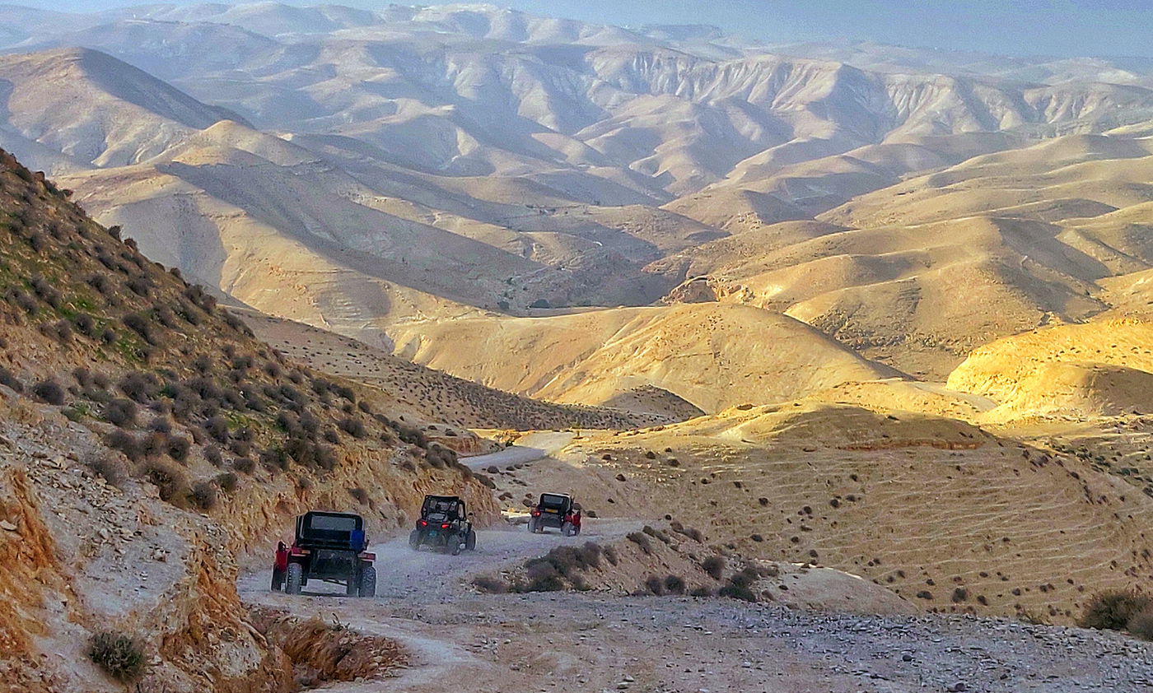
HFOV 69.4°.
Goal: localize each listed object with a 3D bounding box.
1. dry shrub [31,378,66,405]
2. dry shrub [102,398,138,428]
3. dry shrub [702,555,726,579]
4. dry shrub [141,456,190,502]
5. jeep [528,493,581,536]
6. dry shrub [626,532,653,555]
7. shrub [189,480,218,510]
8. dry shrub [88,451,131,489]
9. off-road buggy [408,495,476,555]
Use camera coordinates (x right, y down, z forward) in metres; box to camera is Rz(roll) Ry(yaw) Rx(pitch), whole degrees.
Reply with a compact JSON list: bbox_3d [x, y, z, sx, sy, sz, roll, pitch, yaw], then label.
[{"bbox_3d":[-11.854,1.011,18.700,0.770,0.580,0.731,-3,9,-32],"label":"dry shrub"},{"bbox_3d":[-10.958,1.590,20.000,0.850,0.700,0.807,-3,9,-29],"label":"dry shrub"},{"bbox_3d":[4.289,6.891,26.000,0.770,0.720,0.731,3,8,10],"label":"dry shrub"},{"bbox_3d":[-8.604,2.783,17.500,0.980,0.880,0.931,-2,8,-26],"label":"dry shrub"},{"bbox_3d":[-0.770,6.946,35.066,1.750,1.680,3.050,3,-8,8],"label":"jeep"},{"bbox_3d":[2.310,7.209,30.500,0.970,0.800,0.921,2,8,5],"label":"dry shrub"},{"bbox_3d":[-8.241,3.284,18.400,0.640,0.620,0.608,-2,8,-24],"label":"shrub"},{"bbox_3d":[-9.273,2.463,16.500,0.830,0.700,0.788,-3,9,-30],"label":"dry shrub"},{"bbox_3d":[-4.174,5.663,27.194,1.570,1.840,2.850,3,-8,5],"label":"off-road buggy"}]

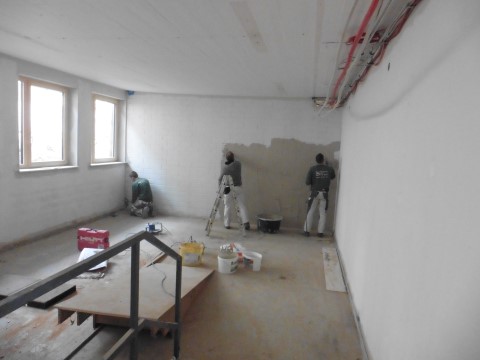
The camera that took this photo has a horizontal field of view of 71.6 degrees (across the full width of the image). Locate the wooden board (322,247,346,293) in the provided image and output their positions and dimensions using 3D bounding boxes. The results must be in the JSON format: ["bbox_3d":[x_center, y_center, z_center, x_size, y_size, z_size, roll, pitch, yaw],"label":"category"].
[{"bbox_3d":[1.446,1.334,5.184,0.250,0.025,1.860,5,6,12],"label":"wooden board"}]

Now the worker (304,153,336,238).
[{"bbox_3d":[1.639,0.308,6.840,0.560,1.720,0.450,5,6,12],"label":"worker"}]

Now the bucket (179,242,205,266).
[{"bbox_3d":[-0.710,1.114,4.966,0.355,0.250,0.355,5,6,12],"label":"bucket"}]

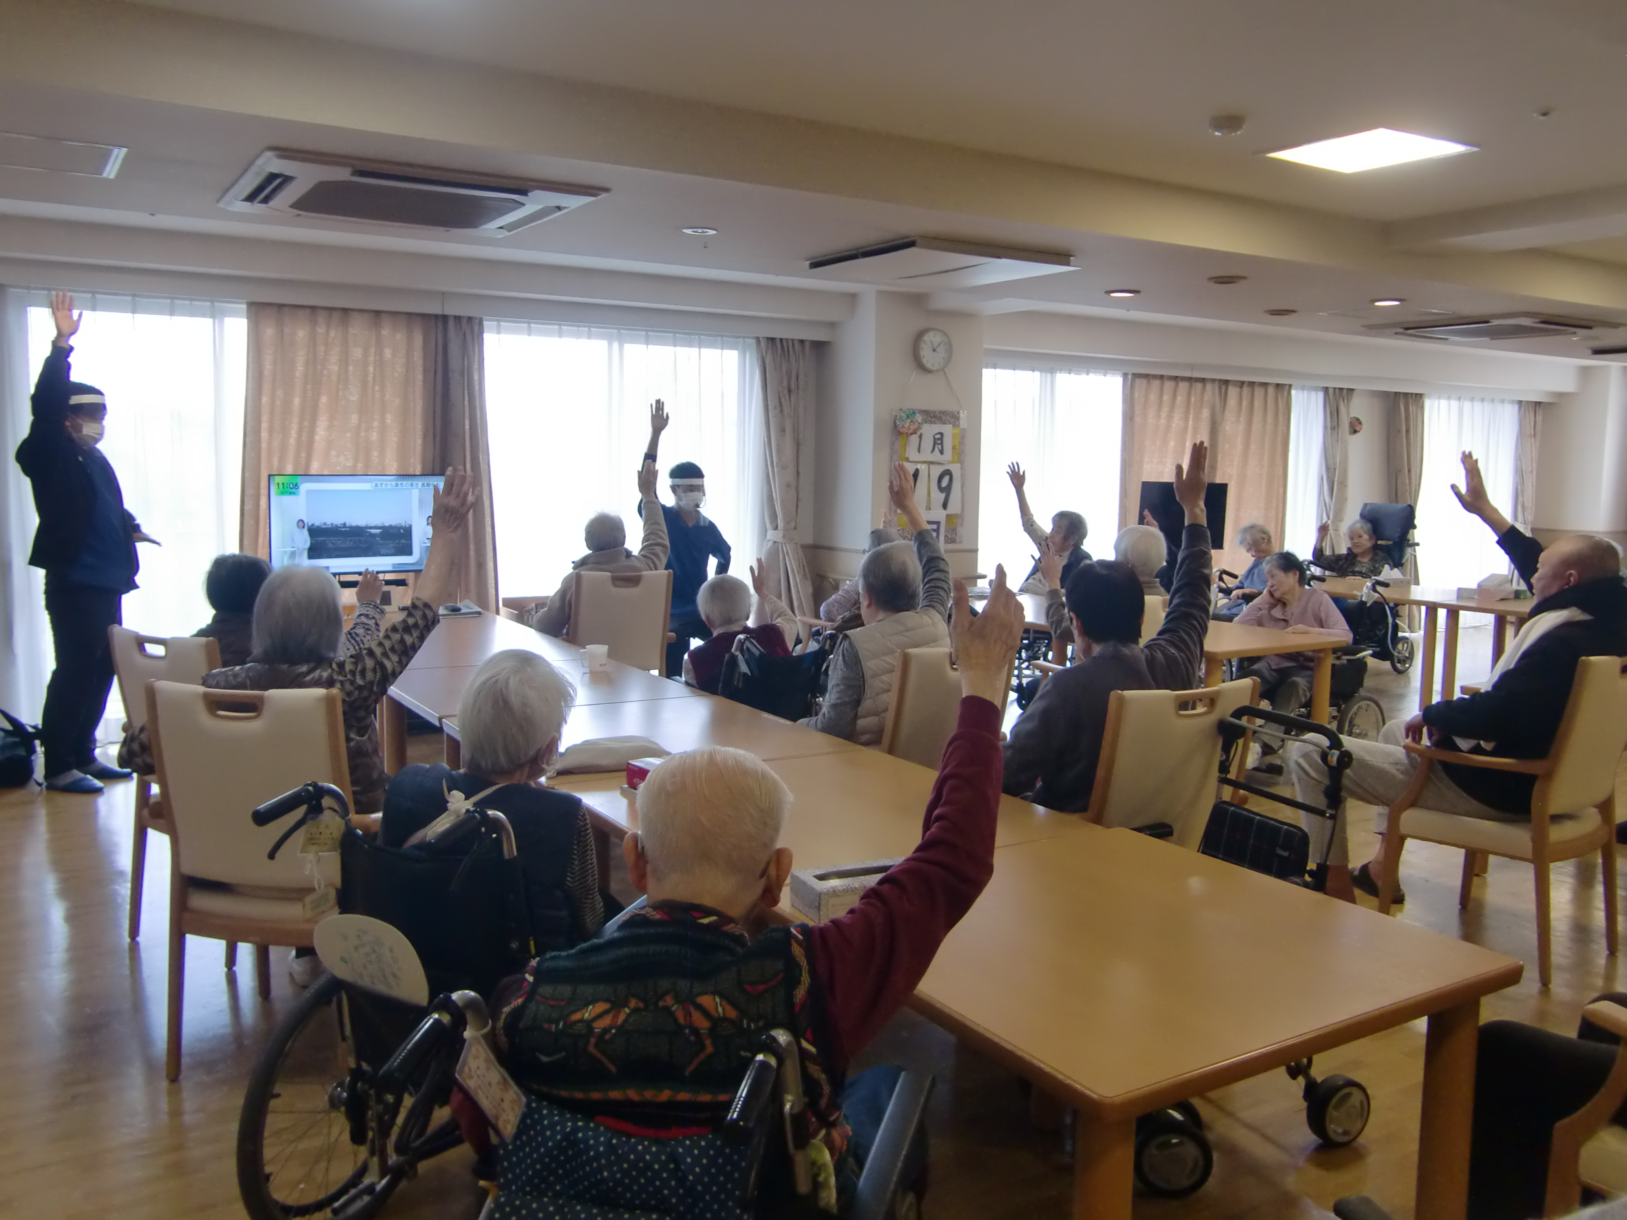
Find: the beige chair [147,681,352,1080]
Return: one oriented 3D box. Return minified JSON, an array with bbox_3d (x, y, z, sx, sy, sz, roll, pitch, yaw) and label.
[{"bbox_3d":[-1.267,0.612,3.278,0.520,0.930,0.580,2,7,6],"label":"beige chair"}]

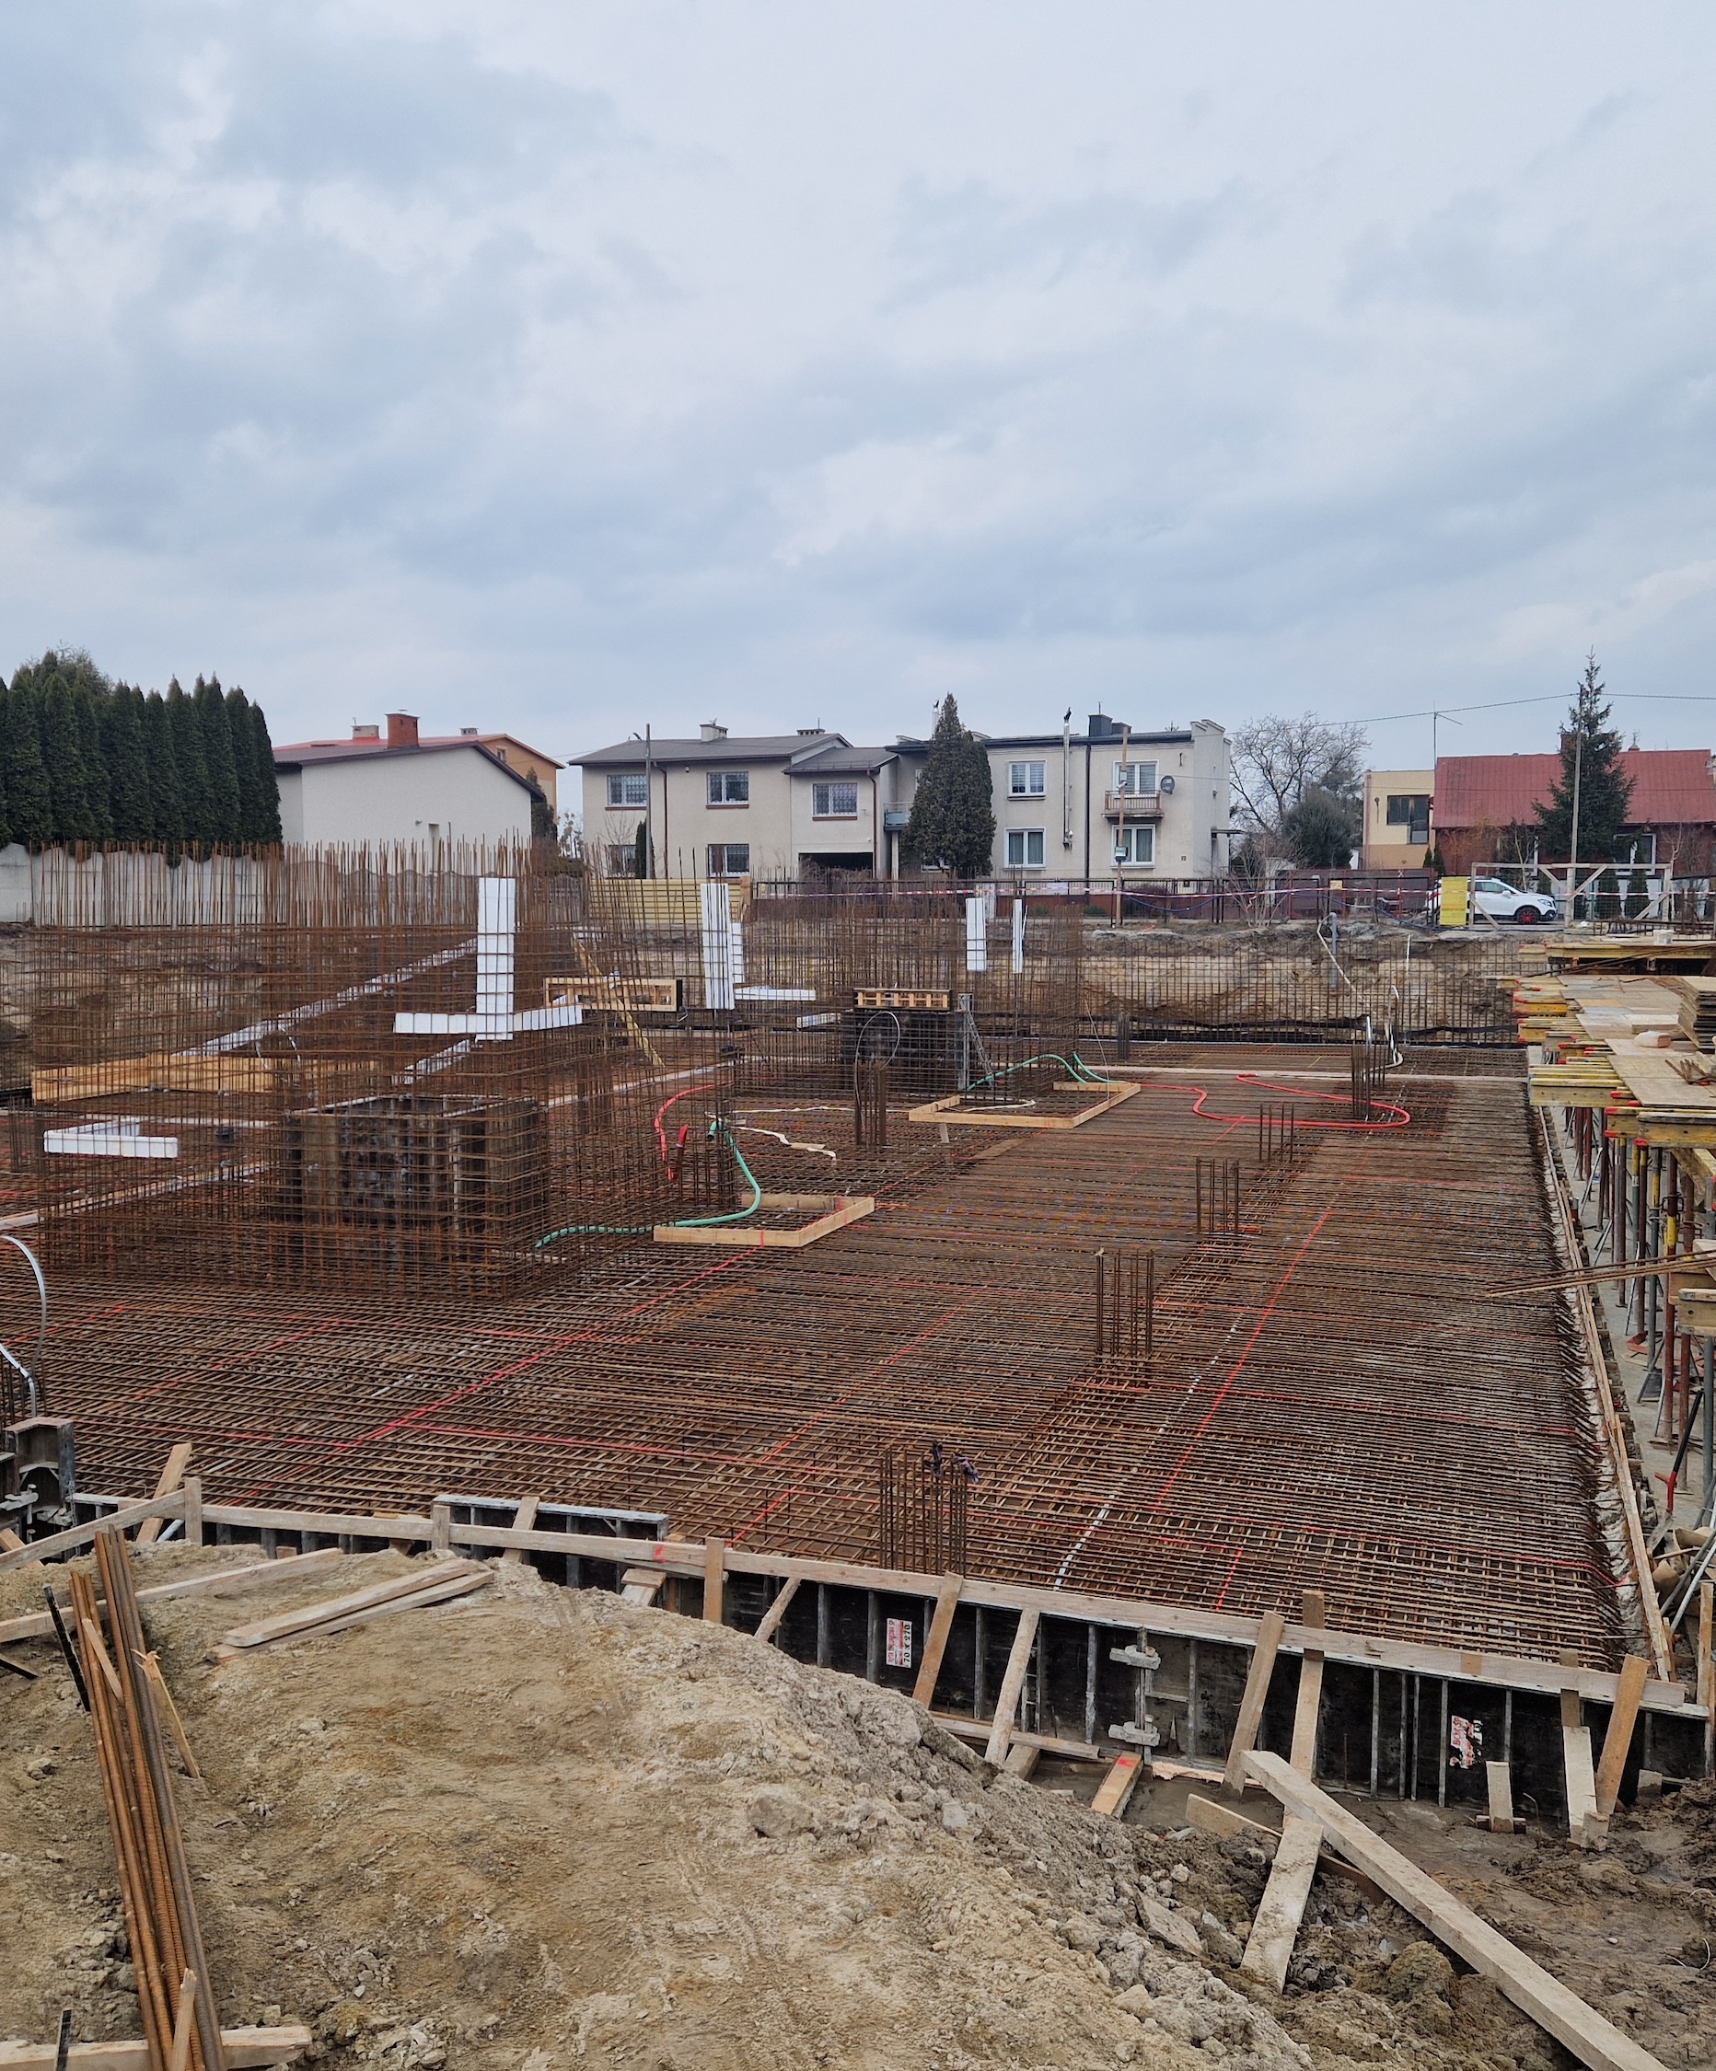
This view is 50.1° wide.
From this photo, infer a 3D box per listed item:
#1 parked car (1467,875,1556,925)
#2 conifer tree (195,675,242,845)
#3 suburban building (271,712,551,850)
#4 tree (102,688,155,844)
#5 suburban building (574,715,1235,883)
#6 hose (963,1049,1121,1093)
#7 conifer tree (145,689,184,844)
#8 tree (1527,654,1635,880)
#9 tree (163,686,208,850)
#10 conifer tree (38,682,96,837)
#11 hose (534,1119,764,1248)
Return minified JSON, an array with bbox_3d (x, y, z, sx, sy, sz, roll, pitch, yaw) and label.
[{"bbox_3d":[22.577,-4.791,65.200,4.280,1.650,1.800,1,5,19],"label":"parked car"},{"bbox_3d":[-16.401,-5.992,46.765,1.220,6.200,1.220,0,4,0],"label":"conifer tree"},{"bbox_3d":[-18.317,-6.912,60.750,10.000,6.600,11.800,2,5,23],"label":"suburban building"},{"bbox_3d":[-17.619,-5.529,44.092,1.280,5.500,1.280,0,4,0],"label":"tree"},{"bbox_3d":[2.115,-8.945,78.773,26.000,8.000,10.000,1,5,19],"label":"suburban building"},{"bbox_3d":[3.659,0.719,36.400,3.100,0.800,1.300,0,4,6],"label":"hose"},{"bbox_3d":[-17.215,-5.627,45.540,1.000,5.930,1.000,2,5,25],"label":"conifer tree"},{"bbox_3d":[27.613,-9.441,70.000,3.800,10.170,3.800,0,4,0],"label":"tree"},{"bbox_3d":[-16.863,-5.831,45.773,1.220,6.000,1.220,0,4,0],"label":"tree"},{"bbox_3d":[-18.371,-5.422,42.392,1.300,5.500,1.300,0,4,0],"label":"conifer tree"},{"bbox_3d":[-2.900,2.000,25.500,3.200,1.500,1.800,0,4,0],"label":"hose"}]

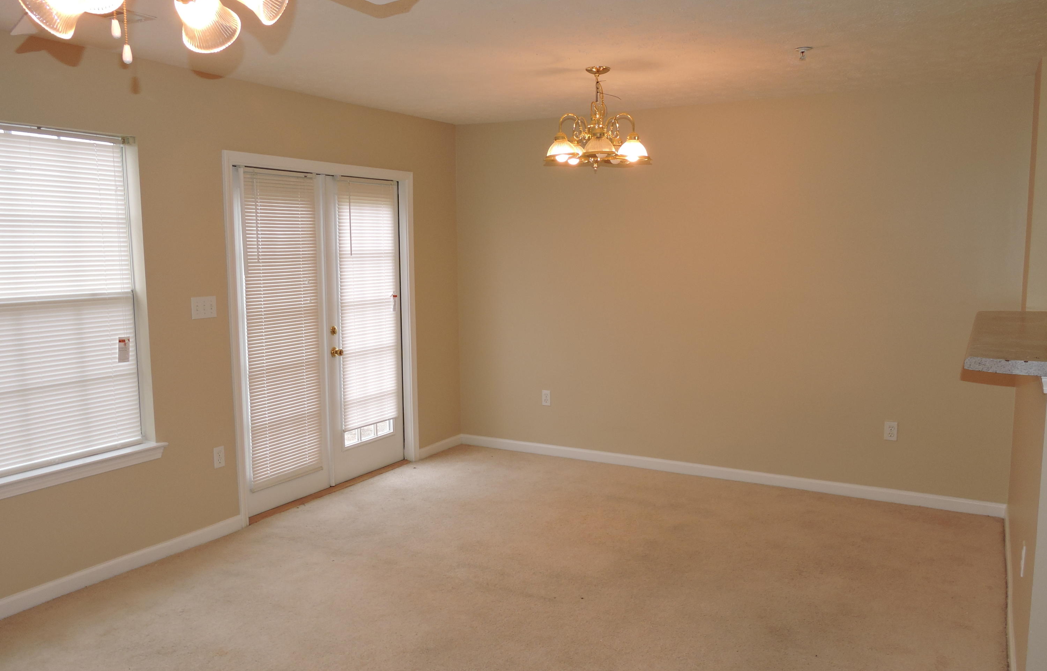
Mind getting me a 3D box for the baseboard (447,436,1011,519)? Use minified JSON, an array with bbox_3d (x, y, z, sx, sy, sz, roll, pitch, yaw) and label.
[{"bbox_3d":[1.151,0.921,5.815,3.784,0.082,0.015,3,7,29],"label":"baseboard"}]

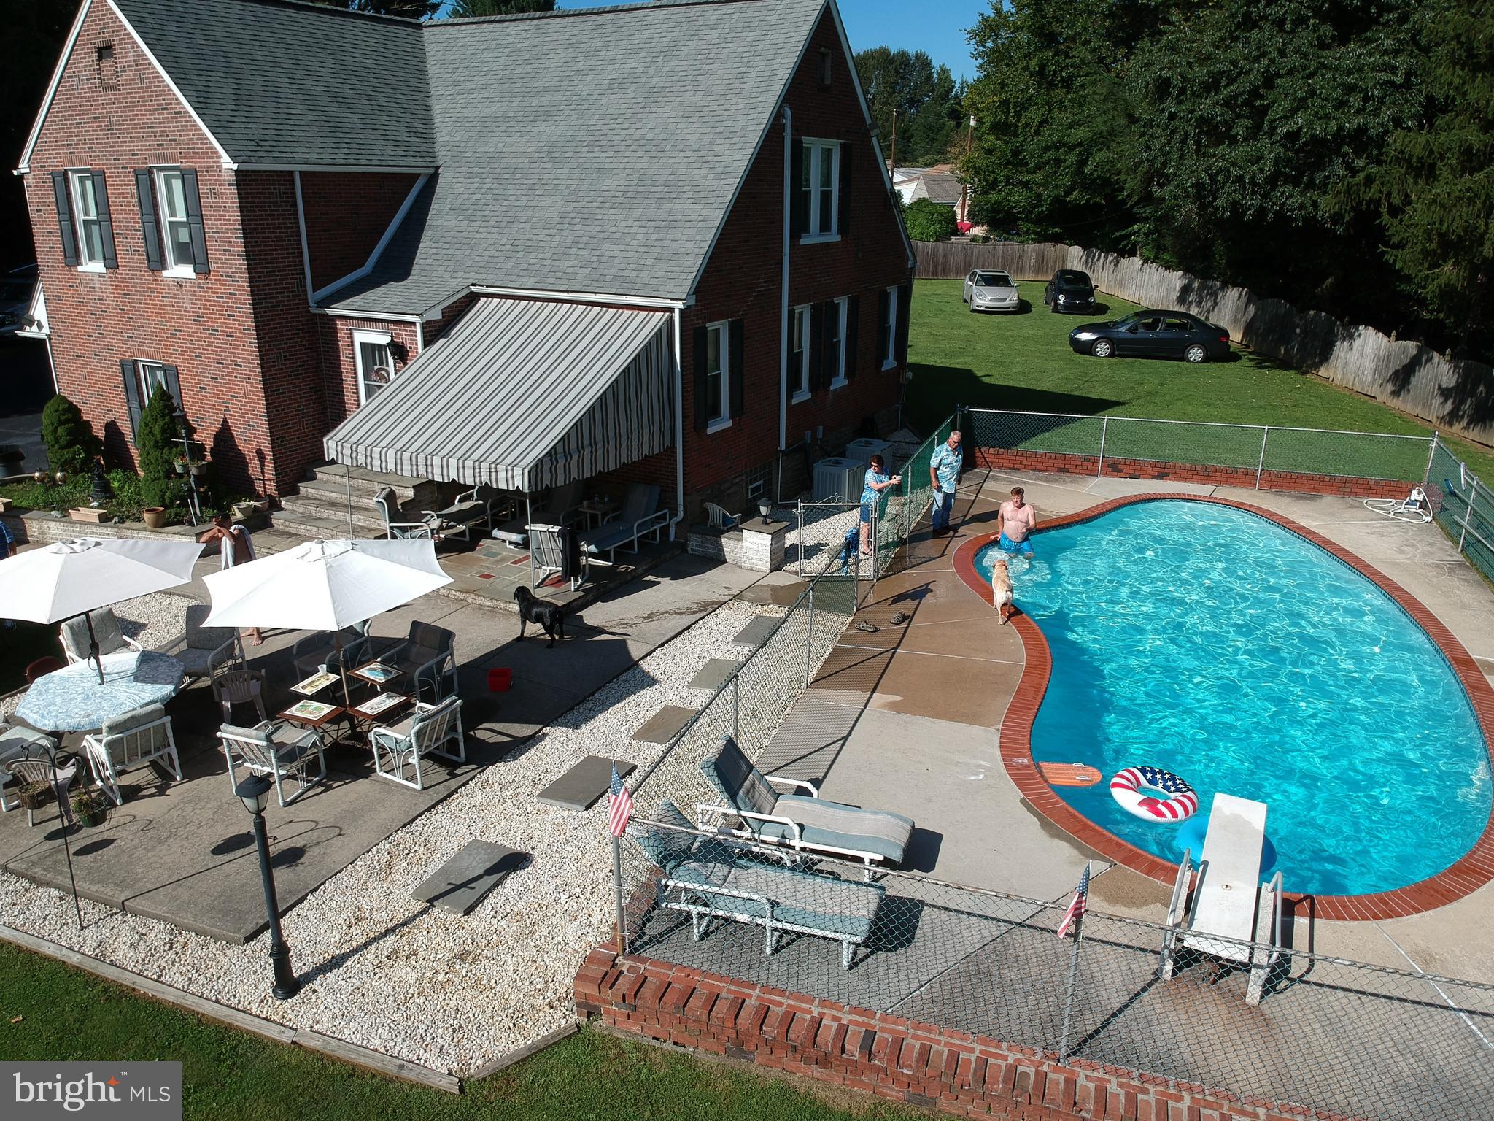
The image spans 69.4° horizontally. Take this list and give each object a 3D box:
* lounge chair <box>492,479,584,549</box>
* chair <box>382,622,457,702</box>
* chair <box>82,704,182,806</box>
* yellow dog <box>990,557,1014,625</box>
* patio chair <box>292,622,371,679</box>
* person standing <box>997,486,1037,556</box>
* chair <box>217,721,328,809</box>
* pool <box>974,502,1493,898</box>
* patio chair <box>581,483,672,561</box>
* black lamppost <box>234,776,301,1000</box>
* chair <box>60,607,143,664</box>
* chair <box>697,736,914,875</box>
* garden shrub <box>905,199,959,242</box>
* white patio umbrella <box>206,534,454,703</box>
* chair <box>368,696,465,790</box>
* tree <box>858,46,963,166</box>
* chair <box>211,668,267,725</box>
[{"bbox_3d":[-3.343,-0.675,17.655,0.690,0.930,1.800,10,22,26],"label":"lounge chair"},{"bbox_3d":[-3.906,1.242,12.833,0.646,0.780,0.714,10,22,26],"label":"chair"},{"bbox_3d":[-5.842,1.761,10.263,0.720,0.840,0.620,16,24,38],"label":"chair"},{"bbox_3d":[3.477,0.363,14.815,0.300,0.680,0.930,2,19,4],"label":"yellow dog"},{"bbox_3d":[-5.042,1.102,13.216,0.646,0.770,0.714,13,23,32],"label":"patio chair"},{"bbox_3d":[4.446,-0.381,17.645,0.580,1.700,0.420,4,19,11],"label":"person standing"},{"bbox_3d":[-4.531,1.825,10.306,0.670,0.750,0.690,7,19,18],"label":"chair"},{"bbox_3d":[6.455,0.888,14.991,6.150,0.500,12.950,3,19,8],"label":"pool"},{"bbox_3d":[-1.969,-0.589,17.011,0.650,0.920,1.820,10,20,26],"label":"patio chair"},{"bbox_3d":[-3.290,2.263,7.467,0.250,1.770,0.250,0,19,0],"label":"black lamppost"},{"bbox_3d":[-7.694,1.138,12.938,0.734,0.840,0.646,15,24,35],"label":"chair"},{"bbox_3d":[0.530,2.142,9.335,1.770,0.920,0.660,6,19,14],"label":"chair"},{"bbox_3d":[10.804,-19.495,64.624,3.400,3.997,3.400,1,18,0],"label":"garden shrub"},{"bbox_3d":[-4.039,0.854,10.855,2.550,2.200,2.450,-2,19,-5],"label":"white patio umbrella"},{"bbox_3d":[-3.240,1.720,10.690,0.690,0.750,0.670,10,20,25],"label":"chair"},{"bbox_3d":[13.156,-33.442,87.976,11.500,15.000,11.000,3,20,7],"label":"tree"},{"bbox_3d":[-5.696,1.431,12.250,0.570,0.780,0.570,-6,20,-17],"label":"chair"}]

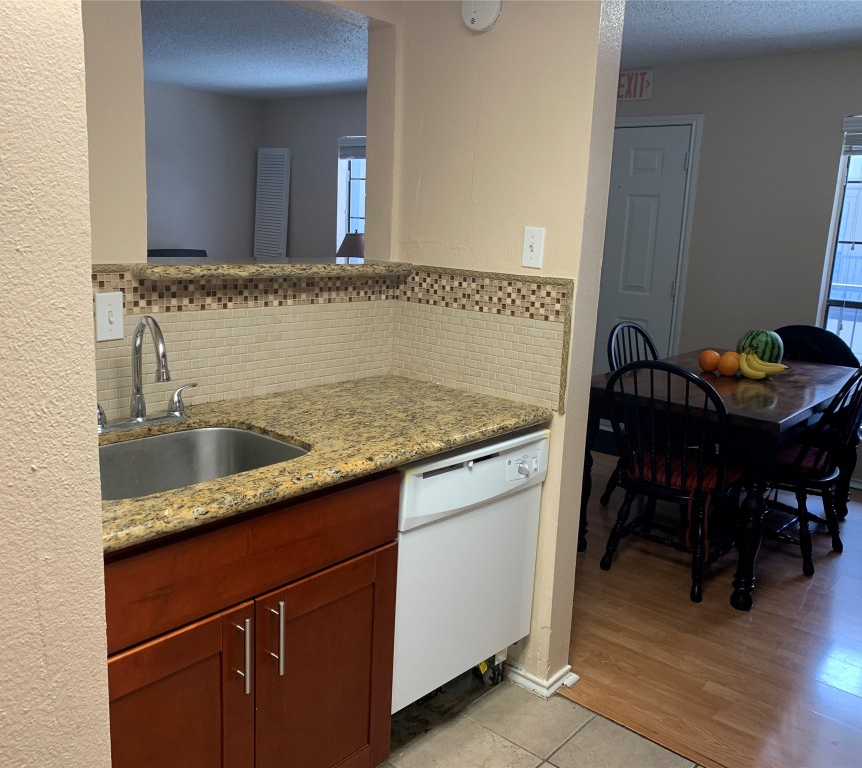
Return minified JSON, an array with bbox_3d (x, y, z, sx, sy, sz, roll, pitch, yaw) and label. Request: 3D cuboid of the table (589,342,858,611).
[{"bbox_3d":[1.427,0.340,3.707,0.900,0.760,1.585,12,15,40],"label":"table"}]

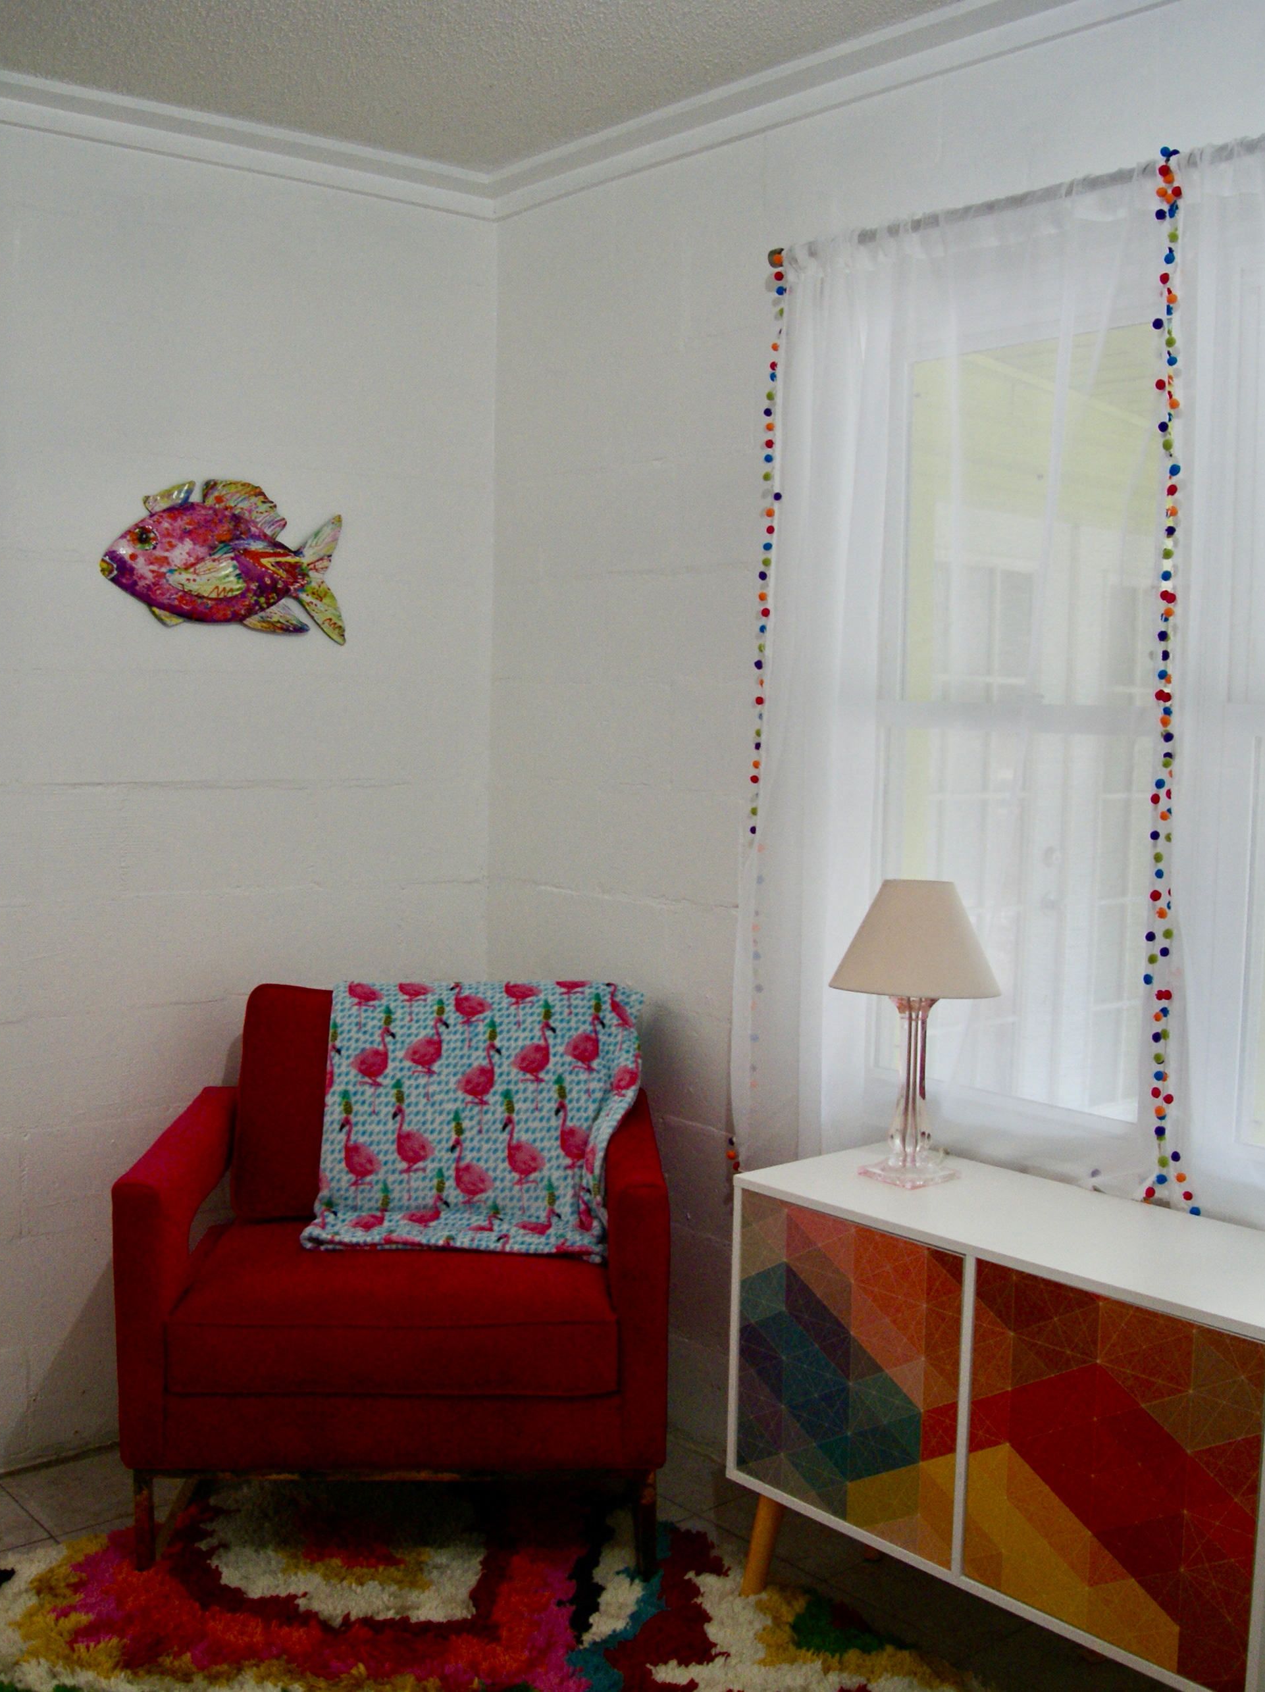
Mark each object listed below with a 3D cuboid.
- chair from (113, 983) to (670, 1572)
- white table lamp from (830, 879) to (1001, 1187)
[{"bbox_3d":[-0.386,0.699,2.978,0.860,0.840,0.680,0,5,-2],"label":"chair"},{"bbox_3d":[0.429,0.277,2.577,0.260,0.450,0.260,1,5,0],"label":"white table lamp"}]

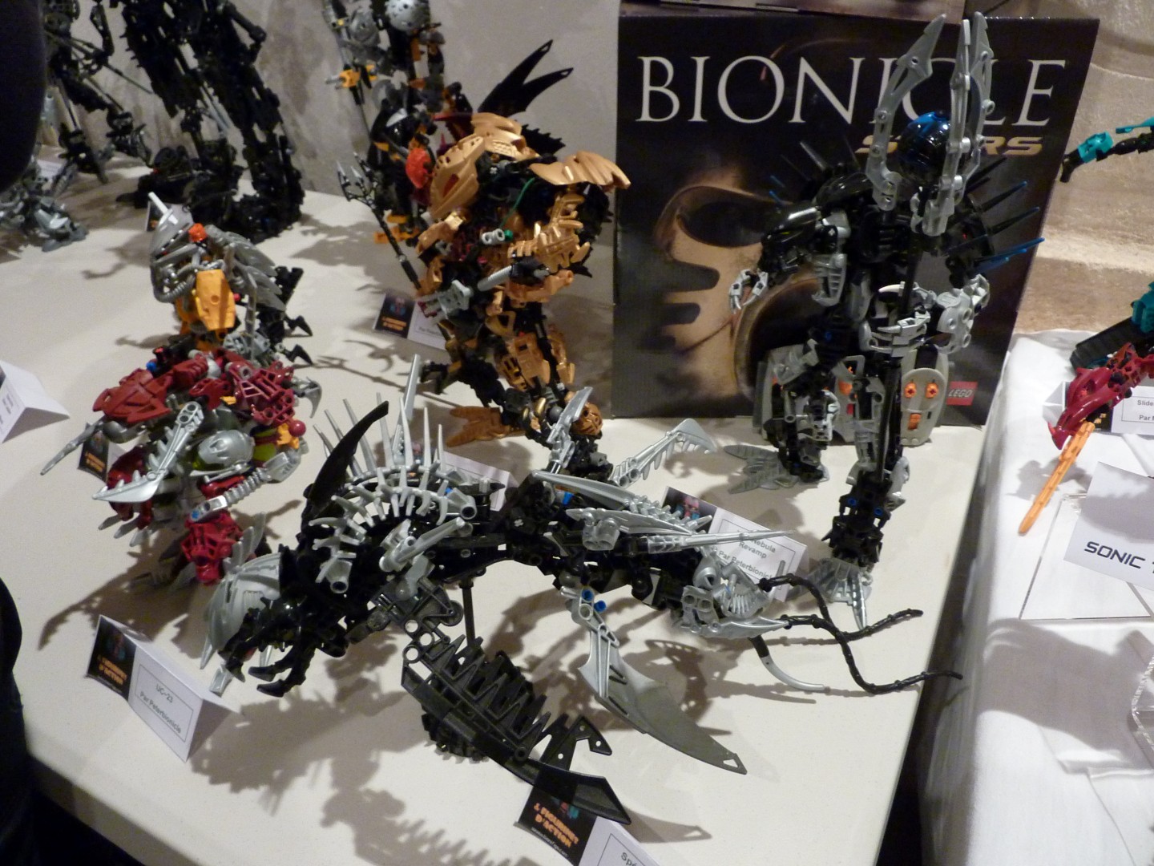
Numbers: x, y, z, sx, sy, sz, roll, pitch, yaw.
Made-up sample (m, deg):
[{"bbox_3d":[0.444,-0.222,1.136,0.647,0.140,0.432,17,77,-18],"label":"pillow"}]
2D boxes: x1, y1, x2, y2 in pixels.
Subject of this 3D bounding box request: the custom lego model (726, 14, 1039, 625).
[{"bbox_3d":[0.152,-0.070,0.452,0.160,0.287,0.140,25,38,36],"label":"custom lego model"}]

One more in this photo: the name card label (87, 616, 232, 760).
[{"bbox_3d":[-0.200,0.115,0.395,0.086,0.028,0.030,20,36,31],"label":"name card label"}]

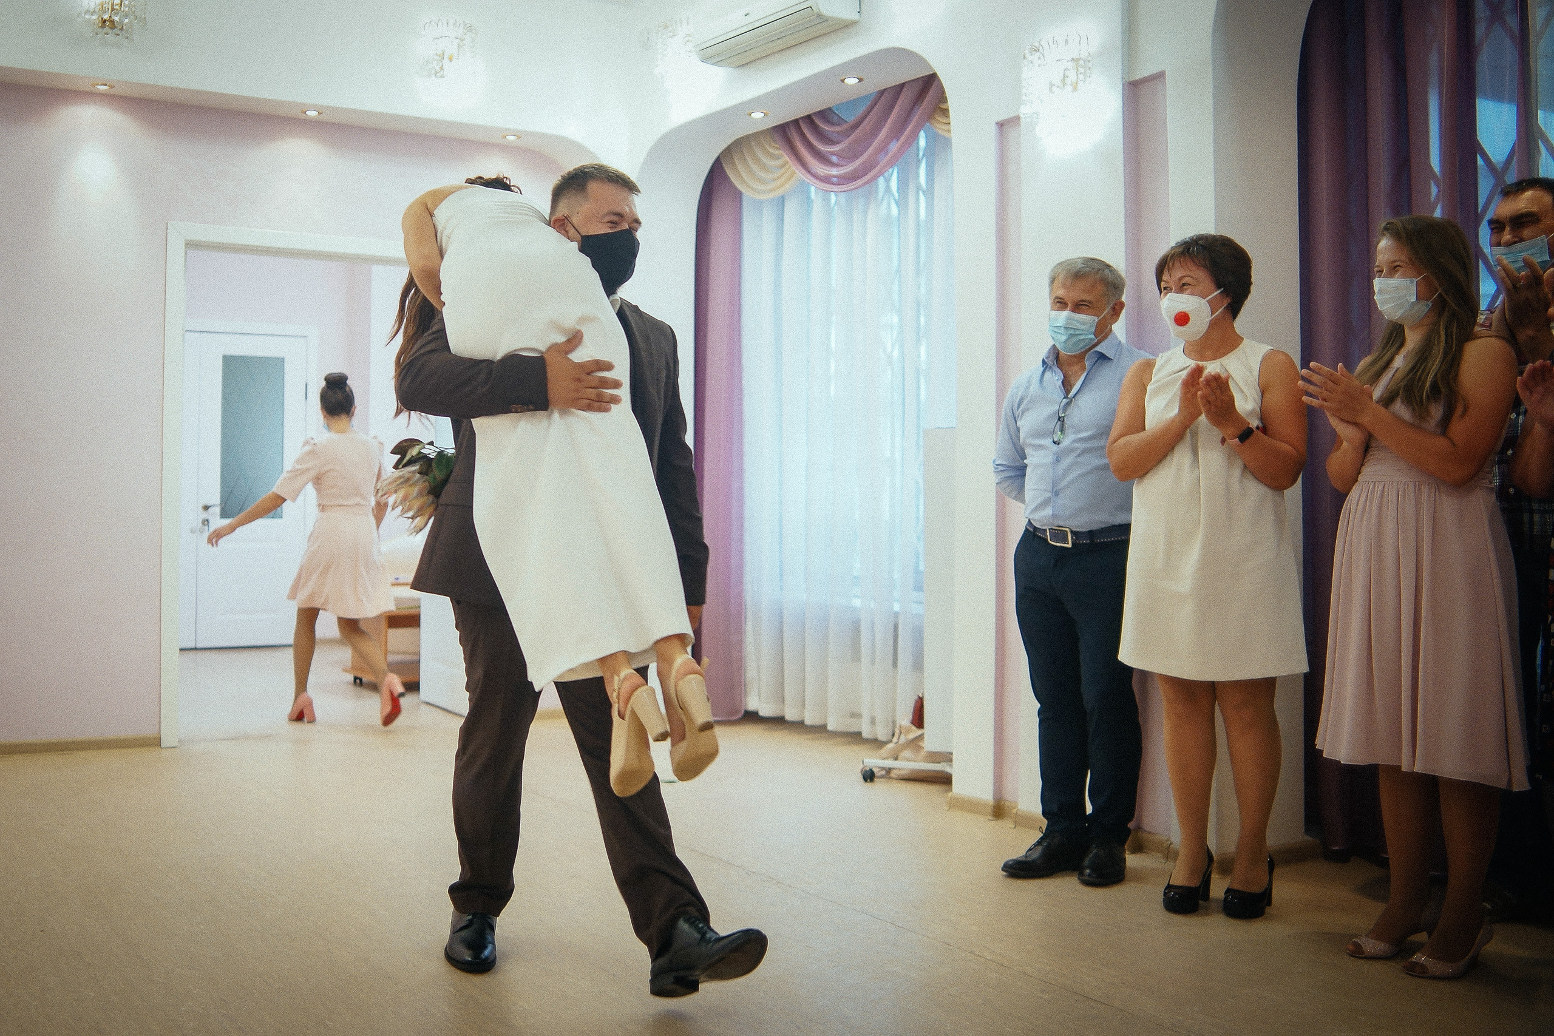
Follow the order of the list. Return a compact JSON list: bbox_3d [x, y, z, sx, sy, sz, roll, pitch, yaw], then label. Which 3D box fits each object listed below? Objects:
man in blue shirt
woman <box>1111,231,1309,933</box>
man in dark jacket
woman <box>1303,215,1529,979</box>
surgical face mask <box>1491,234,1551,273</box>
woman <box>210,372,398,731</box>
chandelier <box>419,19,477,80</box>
[{"bbox_3d":[0.847,0.133,3.420,0.500,1.750,0.380,0,0,37],"label":"man in blue shirt"},{"bbox_3d":[1.107,0.135,3.110,0.500,1.745,0.420,0,0,31],"label":"woman"},{"bbox_3d":[-0.434,0.102,2.640,0.660,1.790,0.780,0,0,-32],"label":"man in dark jacket"},{"bbox_3d":[1.454,0.152,2.770,0.470,1.710,0.450,0,0,-34],"label":"woman"},{"bbox_3d":[1.849,-0.652,3.000,0.085,0.105,0.140,-14,7,-31],"label":"surgical face mask"},{"bbox_3d":[-2.336,0.146,6.000,0.920,1.720,0.550,0,0,-19],"label":"woman"},{"bbox_3d":[-1.489,-2.118,5.460,0.245,0.225,0.170,0,0,-21],"label":"chandelier"}]

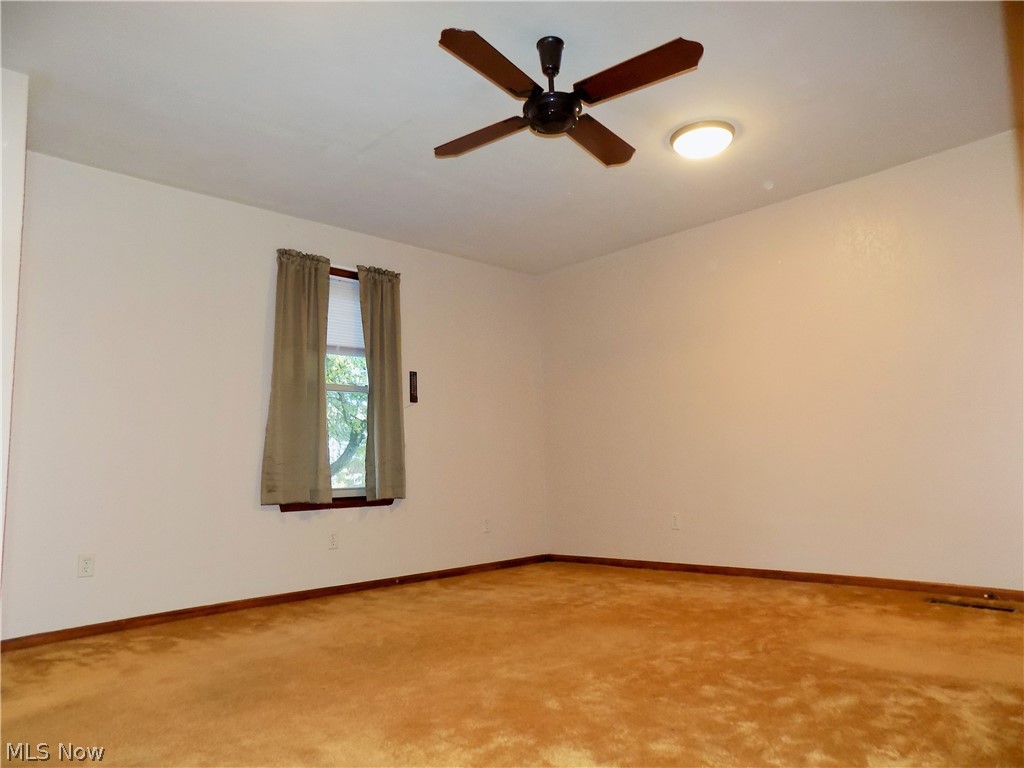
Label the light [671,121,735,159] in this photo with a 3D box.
[{"bbox_3d":[0.993,-1.244,3.531,0.325,0.085,0.325,-2,-7,0],"label":"light"}]

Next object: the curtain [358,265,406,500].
[{"bbox_3d":[-0.891,-0.012,4.659,0.370,1.591,0.090,5,-10,-44],"label":"curtain"}]

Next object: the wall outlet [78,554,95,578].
[{"bbox_3d":[-2.116,0.907,3.385,0.070,0.115,0.009,5,-10,-44],"label":"wall outlet"}]

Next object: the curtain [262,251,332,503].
[{"bbox_3d":[-1.327,-0.051,4.236,0.461,1.582,0.090,5,-10,-44],"label":"curtain"}]

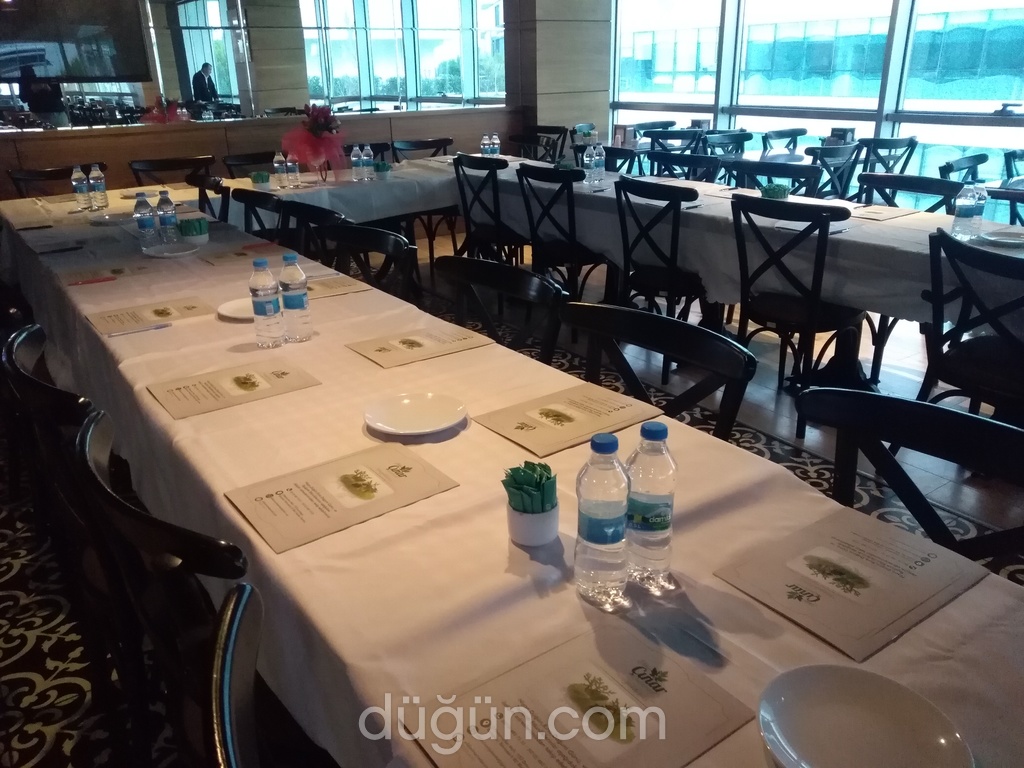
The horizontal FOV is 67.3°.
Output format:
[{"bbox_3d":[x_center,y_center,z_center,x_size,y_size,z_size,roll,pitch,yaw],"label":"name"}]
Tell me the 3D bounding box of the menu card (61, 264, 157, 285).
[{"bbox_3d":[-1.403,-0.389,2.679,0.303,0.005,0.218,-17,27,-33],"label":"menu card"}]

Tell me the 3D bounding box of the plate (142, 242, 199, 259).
[{"bbox_3d":[-1.262,-0.492,2.860,0.197,0.022,0.197,-10,24,-22],"label":"plate"}]

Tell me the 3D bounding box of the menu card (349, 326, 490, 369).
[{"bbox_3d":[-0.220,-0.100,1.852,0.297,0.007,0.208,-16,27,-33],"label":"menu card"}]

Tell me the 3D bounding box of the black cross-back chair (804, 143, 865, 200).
[{"bbox_3d":[1.967,-1.173,5.208,0.485,0.885,0.495,-13,25,-27],"label":"black cross-back chair"}]

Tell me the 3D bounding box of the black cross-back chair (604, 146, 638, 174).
[{"bbox_3d":[0.482,-1.178,5.373,0.520,0.875,0.490,-15,26,-30],"label":"black cross-back chair"}]

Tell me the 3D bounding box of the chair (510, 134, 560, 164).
[{"bbox_3d":[-0.019,-1.545,6.314,0.520,0.875,0.490,-15,26,-30],"label":"chair"}]

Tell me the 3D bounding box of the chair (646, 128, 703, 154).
[{"bbox_3d":[1.271,-1.704,6.551,0.485,0.885,0.495,-7,23,-15],"label":"chair"}]

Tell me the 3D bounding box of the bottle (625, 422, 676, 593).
[{"bbox_3d":[0.173,0.150,0.944,0.065,0.218,0.065,4,22,11],"label":"bottle"}]

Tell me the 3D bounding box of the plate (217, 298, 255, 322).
[{"bbox_3d":[-0.704,-0.202,2.116,0.197,0.022,0.197,-8,23,-17],"label":"plate"}]

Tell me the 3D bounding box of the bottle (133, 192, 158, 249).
[{"bbox_3d":[-1.466,-0.654,3.082,0.066,0.218,0.066,-1,22,0],"label":"bottle"}]

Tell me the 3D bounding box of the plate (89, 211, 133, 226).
[{"bbox_3d":[-1.819,-0.749,3.519,0.197,0.022,0.197,-12,24,-25],"label":"plate"}]

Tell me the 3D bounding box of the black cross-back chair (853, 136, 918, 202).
[{"bbox_3d":[2.569,-1.391,5.778,0.490,0.875,0.520,-9,23,-19],"label":"black cross-back chair"}]

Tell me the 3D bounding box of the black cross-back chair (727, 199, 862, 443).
[{"bbox_3d":[1.175,-0.302,3.091,0.485,0.895,0.465,-16,26,-32],"label":"black cross-back chair"}]

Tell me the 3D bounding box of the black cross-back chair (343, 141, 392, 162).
[{"bbox_3d":[-0.976,-1.211,5.434,0.465,0.895,0.485,-15,26,-31],"label":"black cross-back chair"}]

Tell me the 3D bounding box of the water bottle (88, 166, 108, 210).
[{"bbox_3d":[-2.107,-1.000,3.921,0.066,0.218,0.066,-1,22,0],"label":"water bottle"}]

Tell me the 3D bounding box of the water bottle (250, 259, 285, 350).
[{"bbox_3d":[-0.576,-0.189,1.810,0.064,0.213,0.064,-16,27,-33],"label":"water bottle"}]

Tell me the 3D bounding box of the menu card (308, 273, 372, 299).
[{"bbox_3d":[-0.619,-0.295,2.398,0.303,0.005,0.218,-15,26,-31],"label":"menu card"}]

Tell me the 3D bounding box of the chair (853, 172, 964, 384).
[{"bbox_3d":[1.621,-0.475,3.494,0.495,0.885,0.485,-16,26,-33],"label":"chair"}]

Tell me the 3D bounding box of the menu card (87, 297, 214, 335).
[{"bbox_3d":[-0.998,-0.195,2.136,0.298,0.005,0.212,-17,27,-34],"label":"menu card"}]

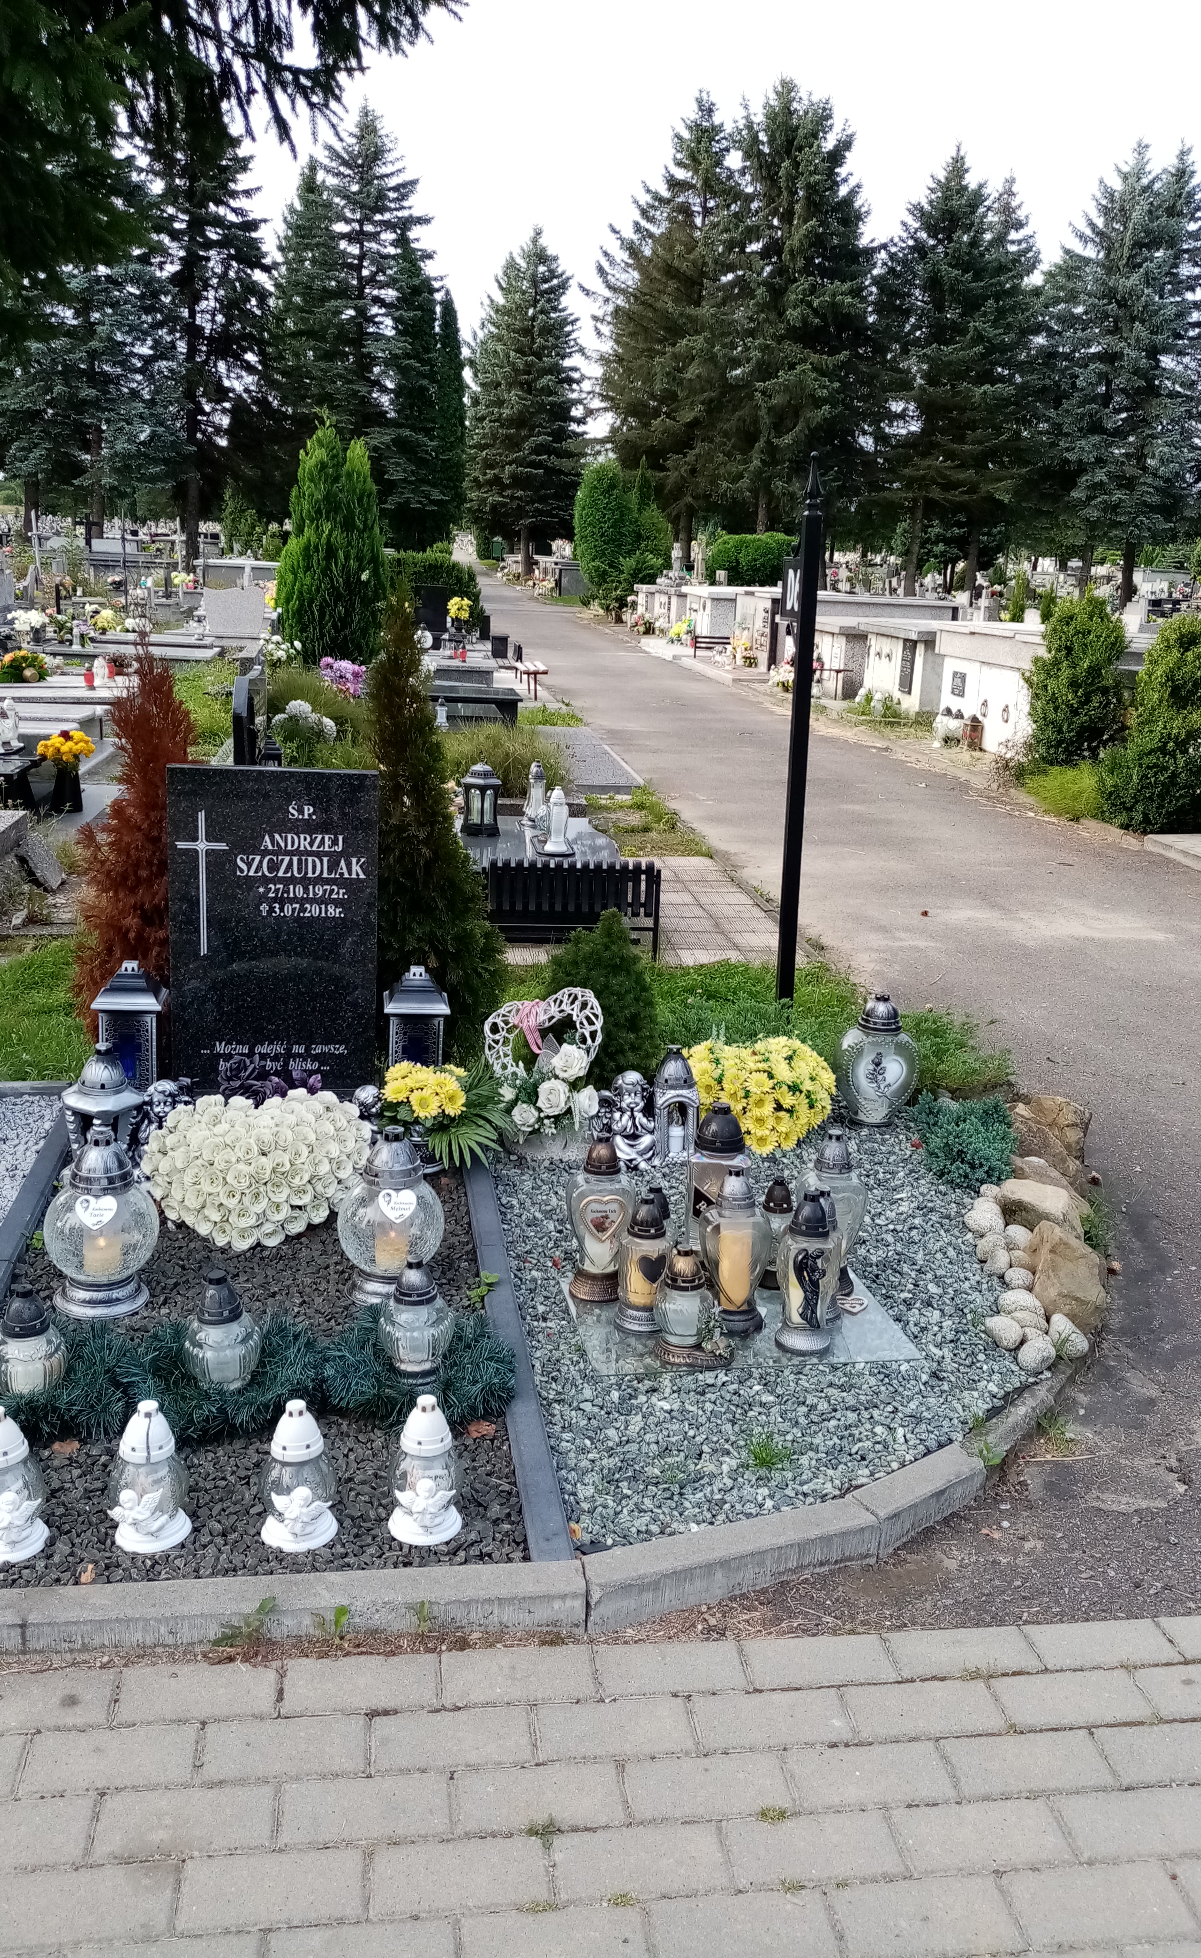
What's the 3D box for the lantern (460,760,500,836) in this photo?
[{"bbox_3d":[-0.533,-0.829,6.553,0.175,0.330,0.170,-1,17,-9],"label":"lantern"}]

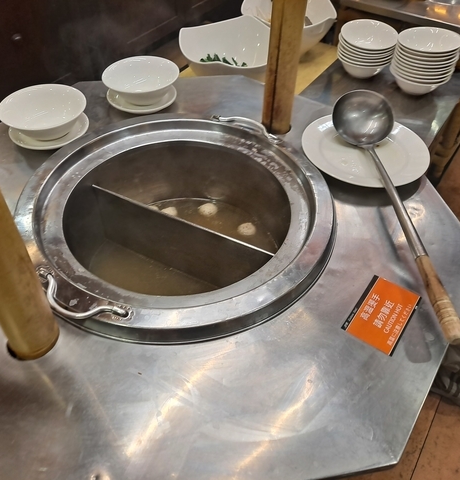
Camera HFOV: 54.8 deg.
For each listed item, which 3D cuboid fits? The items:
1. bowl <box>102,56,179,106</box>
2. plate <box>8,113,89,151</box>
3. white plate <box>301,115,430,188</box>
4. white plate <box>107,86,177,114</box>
[{"bbox_3d":[-0.187,-0.329,0.953,0.161,0.060,0.161,1,47,-1],"label":"bowl"},{"bbox_3d":[-0.354,-0.215,0.882,0.151,0.020,0.151,1,47,-1],"label":"plate"},{"bbox_3d":[0.260,-0.170,0.859,0.240,0.025,0.240,2,47,0],"label":"white plate"},{"bbox_3d":[-0.191,-0.309,0.976,0.151,0.020,0.151,1,47,-1],"label":"white plate"}]

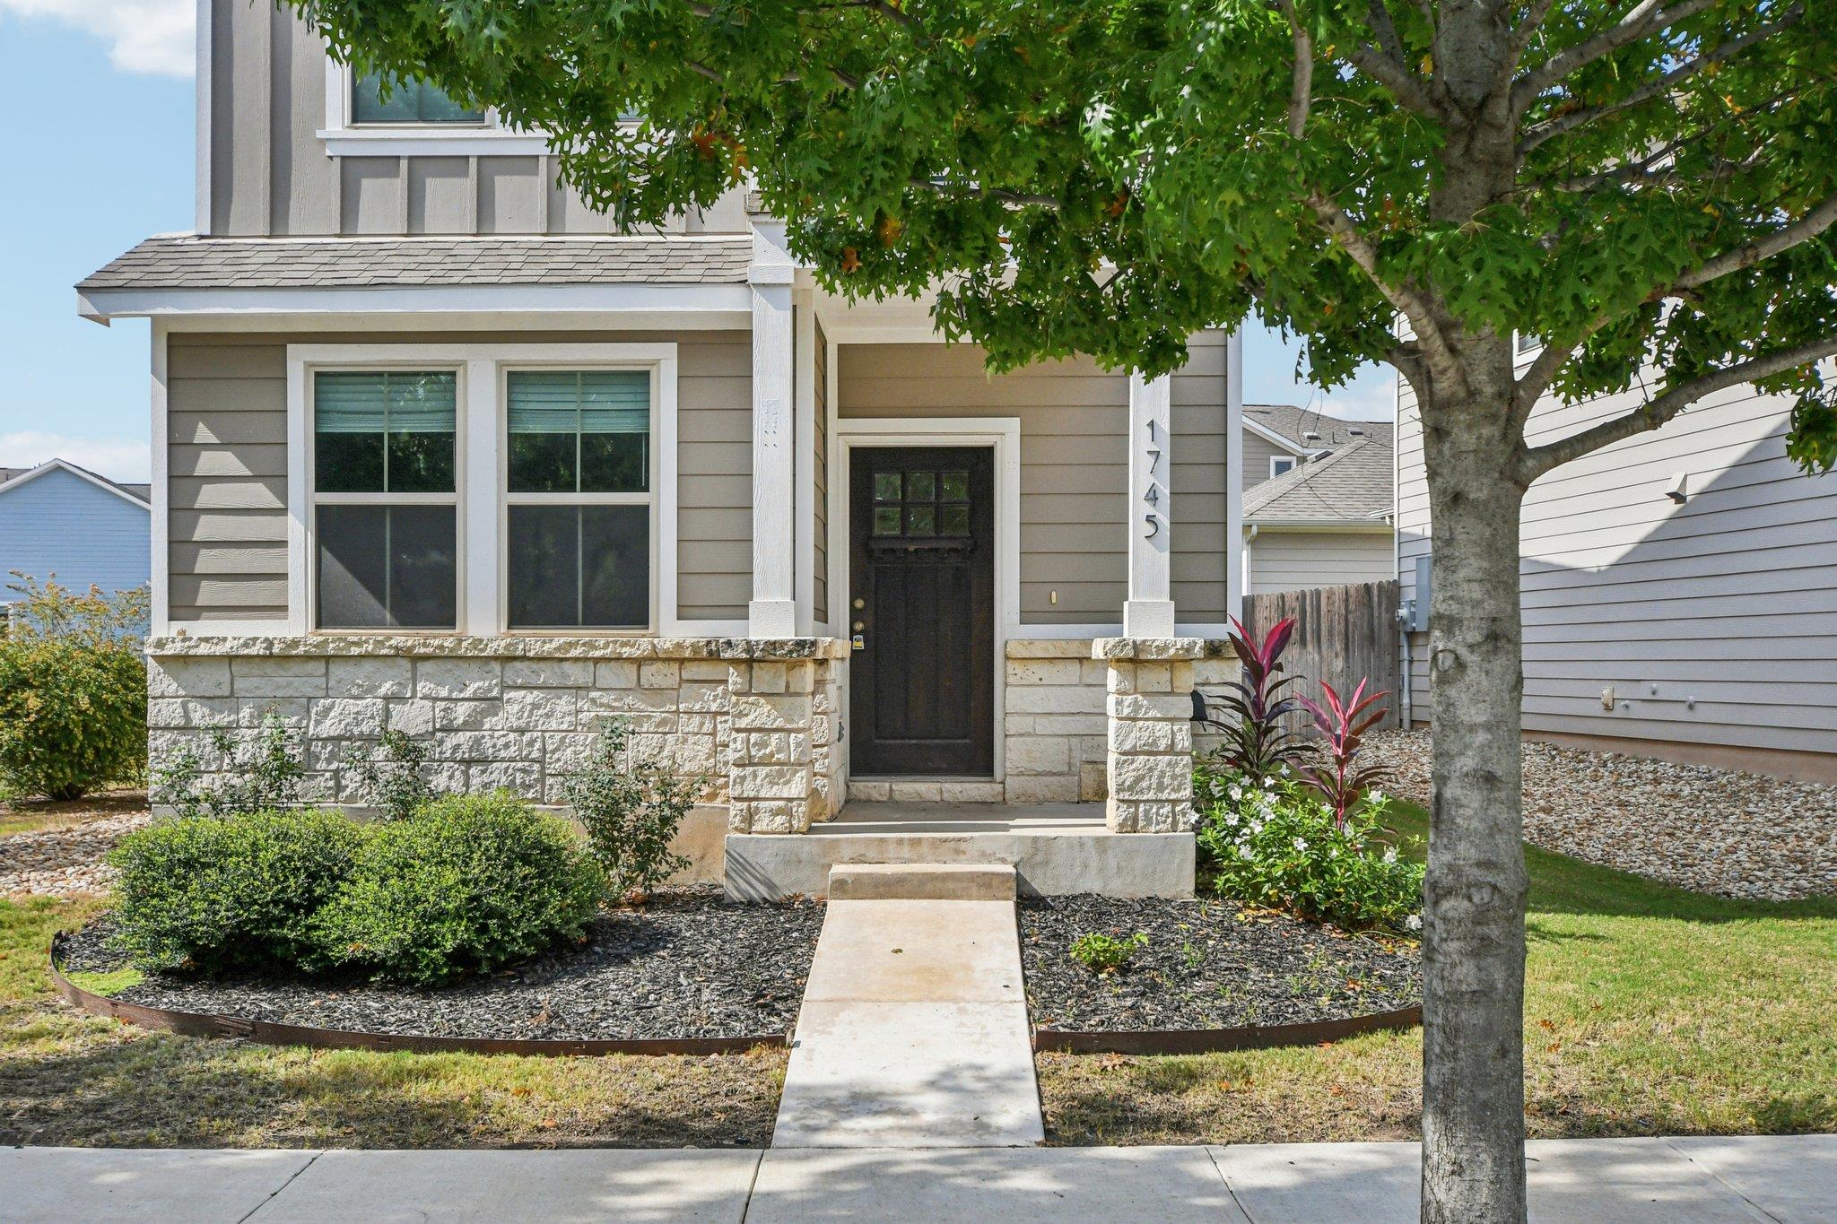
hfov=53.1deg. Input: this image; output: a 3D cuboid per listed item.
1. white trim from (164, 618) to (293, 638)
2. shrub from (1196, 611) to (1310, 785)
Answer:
[{"bbox_3d":[-3.787,0.091,10.120,0.700,0.097,0.030,0,-1,1],"label":"white trim"},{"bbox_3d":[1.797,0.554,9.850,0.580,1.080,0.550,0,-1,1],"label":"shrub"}]

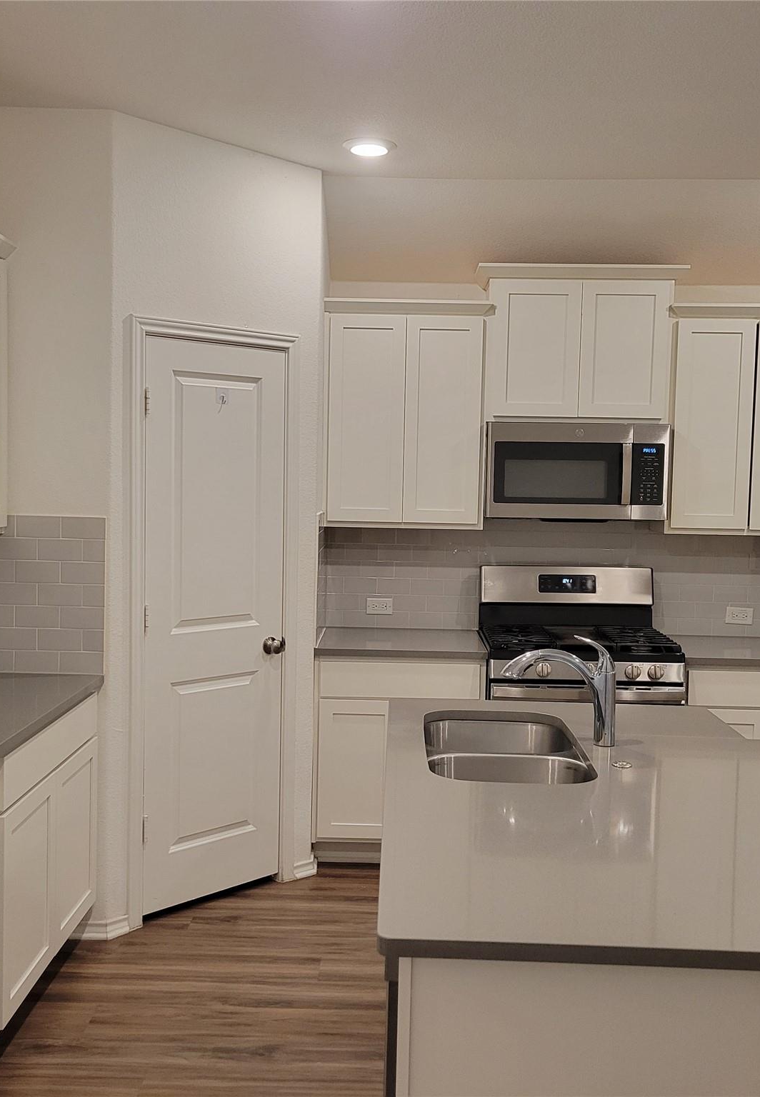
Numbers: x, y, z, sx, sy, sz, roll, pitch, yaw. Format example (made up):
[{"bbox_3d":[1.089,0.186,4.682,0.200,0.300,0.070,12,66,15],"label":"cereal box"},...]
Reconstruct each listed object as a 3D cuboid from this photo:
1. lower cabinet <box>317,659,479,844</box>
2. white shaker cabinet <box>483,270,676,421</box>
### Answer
[{"bbox_3d":[0.086,0.827,4.666,0.681,0.828,0.633,1,4,1],"label":"lower cabinet"},{"bbox_3d":[0.831,-0.844,4.665,0.800,0.634,0.373,1,4,1],"label":"white shaker cabinet"}]

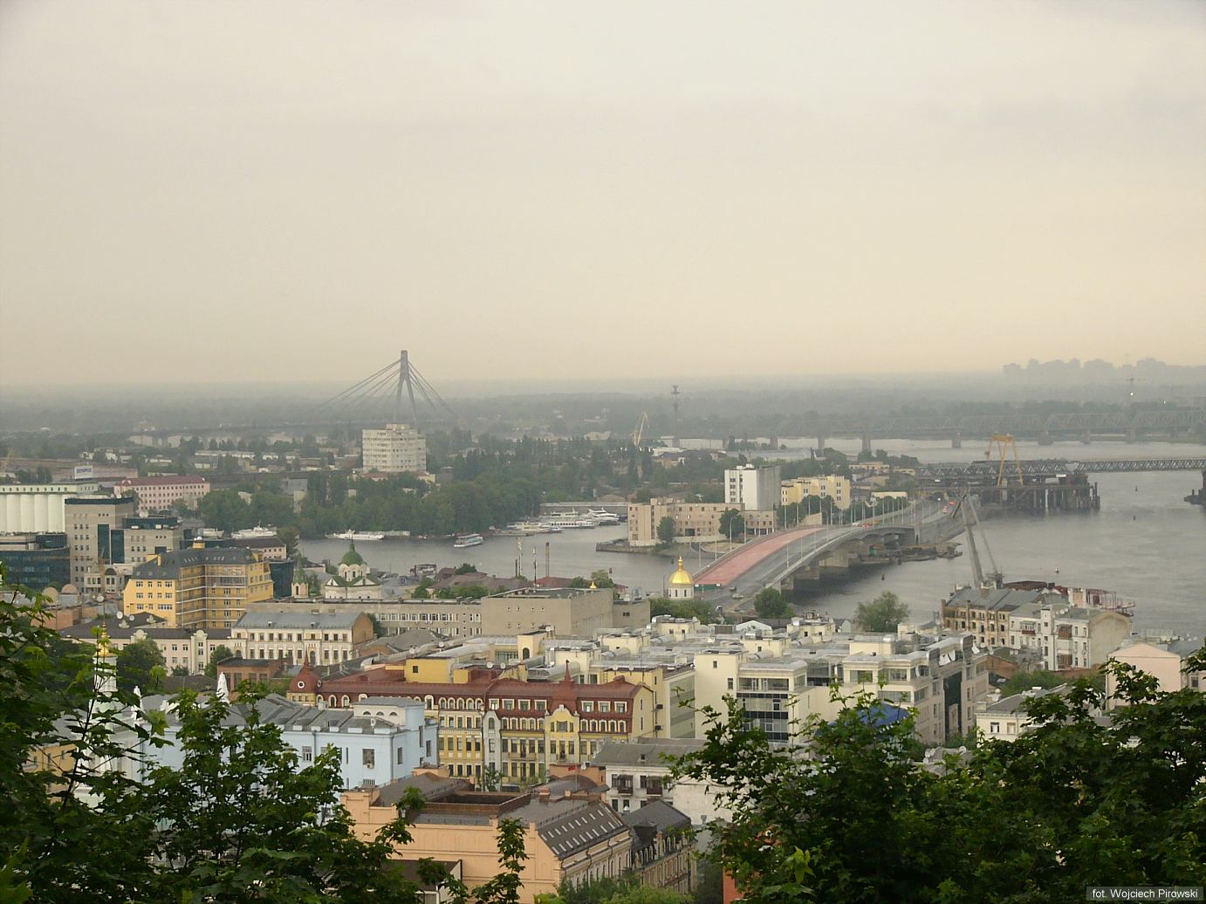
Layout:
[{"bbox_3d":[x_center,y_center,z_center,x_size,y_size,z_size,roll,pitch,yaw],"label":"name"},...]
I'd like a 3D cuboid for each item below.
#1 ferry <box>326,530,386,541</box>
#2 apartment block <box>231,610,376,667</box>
[{"bbox_3d":[-120.450,40.060,1494.920,33.000,5.800,6.300,0,2,36],"label":"ferry"},{"bbox_3d":[-79.210,49.340,812.640,33.300,14.120,16.500,0,2,15],"label":"apartment block"}]

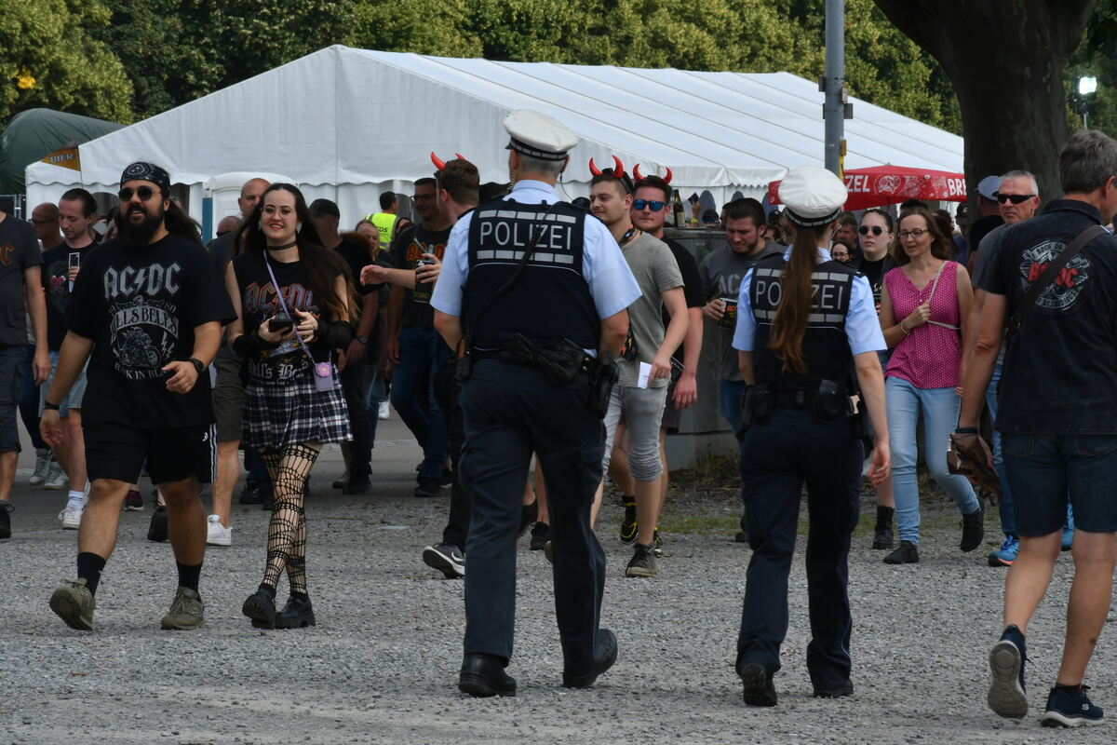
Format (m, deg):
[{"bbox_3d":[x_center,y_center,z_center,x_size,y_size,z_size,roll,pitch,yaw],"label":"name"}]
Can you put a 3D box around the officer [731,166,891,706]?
[{"bbox_3d":[0.798,0.199,22.800,0.520,1.720,0.480,0,1,2],"label":"officer"}]

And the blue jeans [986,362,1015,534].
[{"bbox_3d":[2.188,0.328,33.600,0.400,0.920,0.520,0,1,19],"label":"blue jeans"}]

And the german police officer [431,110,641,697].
[{"bbox_3d":[-0.074,0.101,23.300,0.680,1.890,0.550,0,1,-3],"label":"german police officer"}]

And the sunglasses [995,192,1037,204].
[{"bbox_3d":[2.128,-0.814,33.550,0.150,0.050,0.150,0,1,20],"label":"sunglasses"}]

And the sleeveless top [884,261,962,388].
[{"bbox_3d":[1.708,-0.224,33.650,0.370,0.600,0.280,0,1,14],"label":"sleeveless top"}]

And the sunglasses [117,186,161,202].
[{"bbox_3d":[-1.586,-0.677,27.400,0.147,0.050,0.140,0,1,22],"label":"sunglasses"}]

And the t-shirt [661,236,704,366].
[{"bbox_3d":[0.456,-0.327,34.400,0.500,0.670,0.300,0,1,17],"label":"t-shirt"}]

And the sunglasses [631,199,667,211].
[{"bbox_3d":[0.450,-0.803,34.600,0.150,0.050,0.145,0,1,19],"label":"sunglasses"}]

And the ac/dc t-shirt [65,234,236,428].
[{"bbox_3d":[-1.577,-0.160,27.750,0.630,0.760,0.400,0,1,10],"label":"ac/dc t-shirt"}]

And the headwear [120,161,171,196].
[{"bbox_3d":[-1.574,-0.740,27.450,0.175,0.135,0.205,0,1,21],"label":"headwear"}]

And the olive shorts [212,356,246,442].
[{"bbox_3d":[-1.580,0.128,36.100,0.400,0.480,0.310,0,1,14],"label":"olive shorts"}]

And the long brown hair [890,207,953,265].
[{"bbox_3d":[1.701,-0.628,33.600,0.260,0.300,0.240,0,1,20],"label":"long brown hair"}]

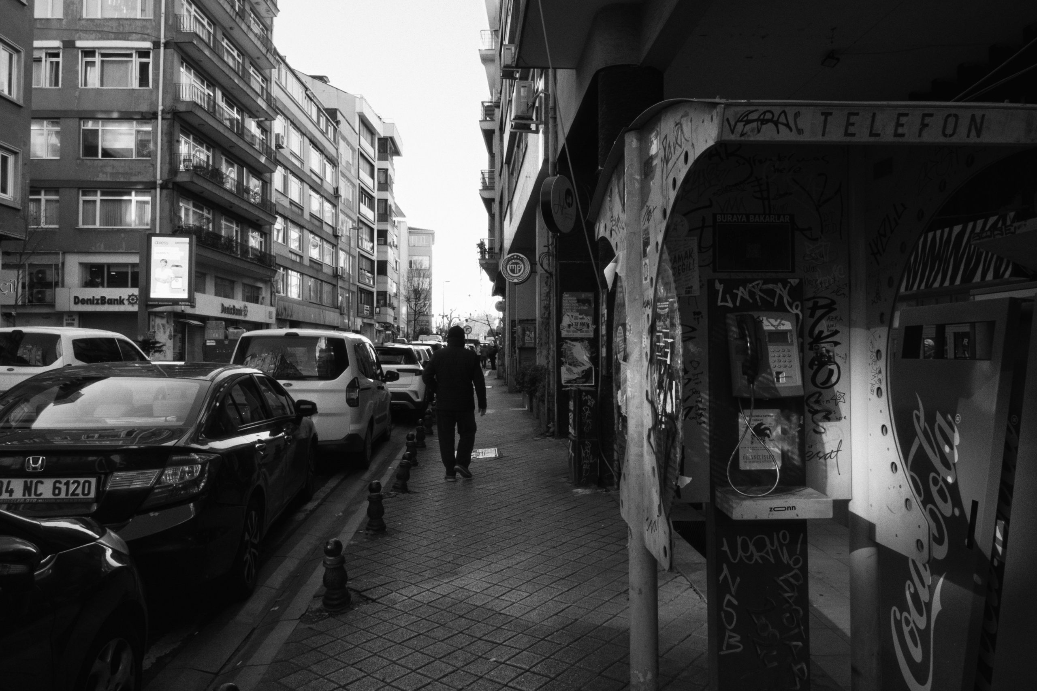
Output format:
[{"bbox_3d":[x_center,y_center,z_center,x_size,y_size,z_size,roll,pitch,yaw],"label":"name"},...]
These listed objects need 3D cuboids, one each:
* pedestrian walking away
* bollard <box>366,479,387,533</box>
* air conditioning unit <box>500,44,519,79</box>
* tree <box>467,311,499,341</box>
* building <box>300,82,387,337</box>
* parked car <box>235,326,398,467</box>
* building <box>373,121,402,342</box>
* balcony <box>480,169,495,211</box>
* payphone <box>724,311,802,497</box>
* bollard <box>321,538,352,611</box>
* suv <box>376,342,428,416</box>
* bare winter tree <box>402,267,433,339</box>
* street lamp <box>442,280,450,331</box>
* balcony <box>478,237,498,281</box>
[{"bbox_3d":[-0.720,0.652,7.780,0.700,1.720,0.520,0,-1,-3],"label":"pedestrian walking away"},{"bbox_3d":[-1.180,1.317,5.720,0.160,0.400,0.160,0,-1,0],"label":"bollard"},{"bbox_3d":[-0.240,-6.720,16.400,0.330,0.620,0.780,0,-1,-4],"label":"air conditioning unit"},{"bbox_3d":[-2.500,-0.600,50.000,2.500,4.100,2.400,0,-1,3],"label":"tree"},{"bbox_3d":[-18.700,-10.700,62.500,11.000,24.800,9.000,0,-1,1],"label":"building"},{"bbox_3d":[-2.850,0.680,9.970,1.820,1.760,4.160,0,0,-5],"label":"parked car"},{"bbox_3d":[-18.400,-9.600,69.700,12.500,23.000,11.000,0,-1,-5],"label":"building"},{"bbox_3d":[-1.200,-6.780,31.200,0.750,1.170,4.200,0,-1,2],"label":"balcony"},{"bbox_3d":[0.830,0.190,2.340,0.225,0.610,0.160,0,-1,-2],"label":"payphone"},{"bbox_3d":[-1.075,1.333,4.060,0.163,0.400,0.163,0,-1,0],"label":"bollard"},{"bbox_3d":[-2.970,0.730,16.500,1.840,1.610,4.420,0,-1,-3],"label":"suv"},{"bbox_3d":[-9.880,-3.150,68.000,2.900,9.800,2.900,0,-1,0],"label":"bare winter tree"},{"bbox_3d":[-8.700,-2.930,84.000,0.950,9.700,0.350,0,-1,0],"label":"street lamp"},{"bbox_3d":[-1.180,-4.090,32.400,0.850,1.120,4.800,0,-1,3],"label":"balcony"}]

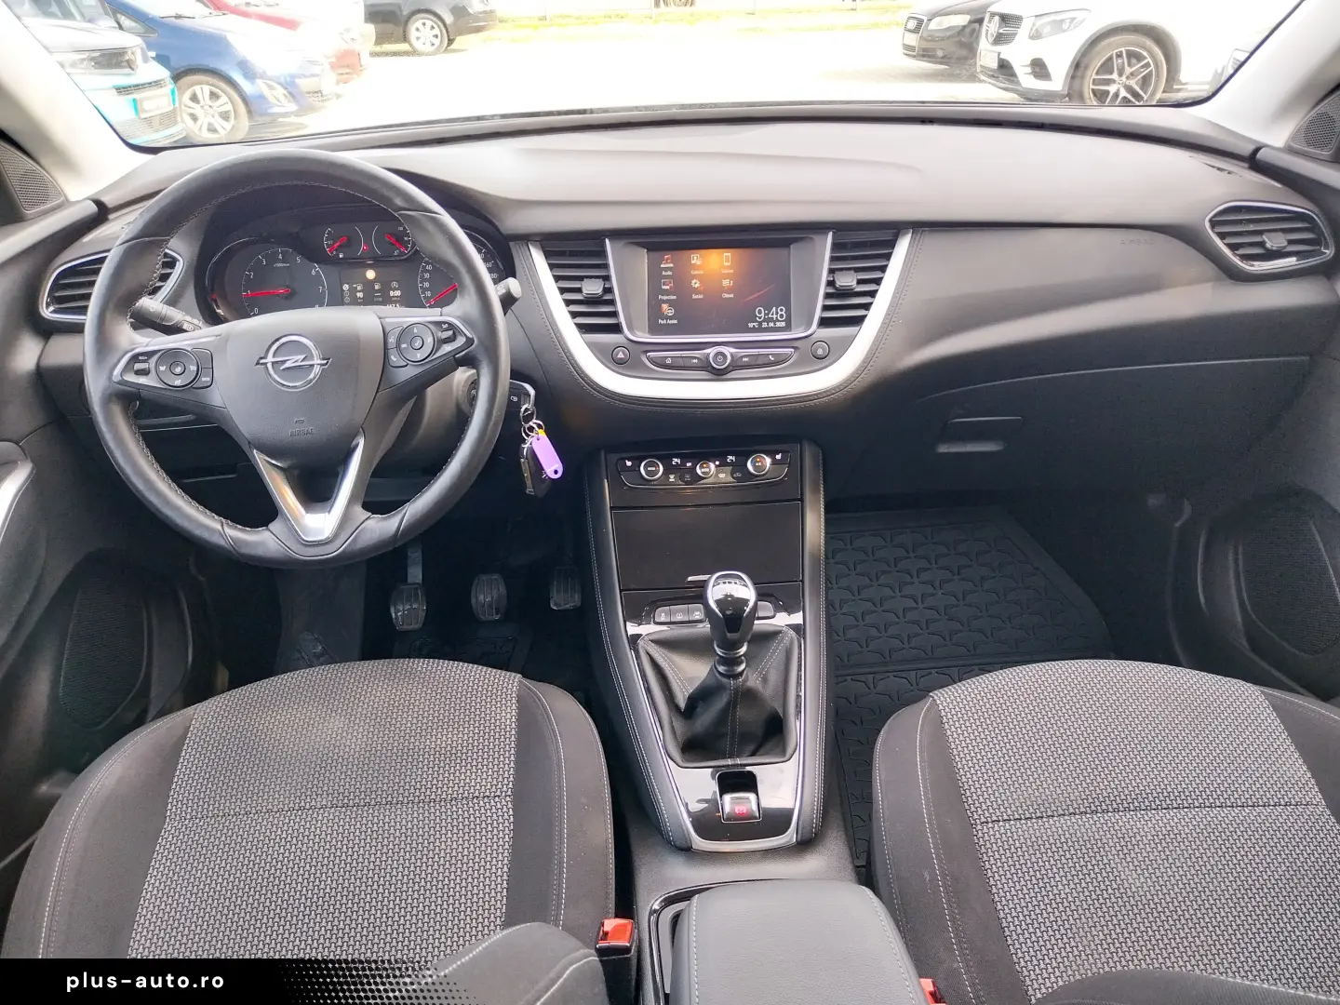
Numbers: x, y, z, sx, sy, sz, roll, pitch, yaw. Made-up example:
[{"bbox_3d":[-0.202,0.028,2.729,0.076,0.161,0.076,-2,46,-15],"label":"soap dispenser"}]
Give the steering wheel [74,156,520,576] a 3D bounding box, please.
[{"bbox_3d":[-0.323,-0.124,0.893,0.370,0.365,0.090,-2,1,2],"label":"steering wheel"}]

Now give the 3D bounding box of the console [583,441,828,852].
[{"bbox_3d":[0.056,0.133,0.982,0.230,0.250,0.420,-2,28,2],"label":"console"}]

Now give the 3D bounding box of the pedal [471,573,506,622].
[{"bbox_3d":[-0.270,0.142,1.512,0.055,0.075,0.030,-2,-5,2],"label":"pedal"}]

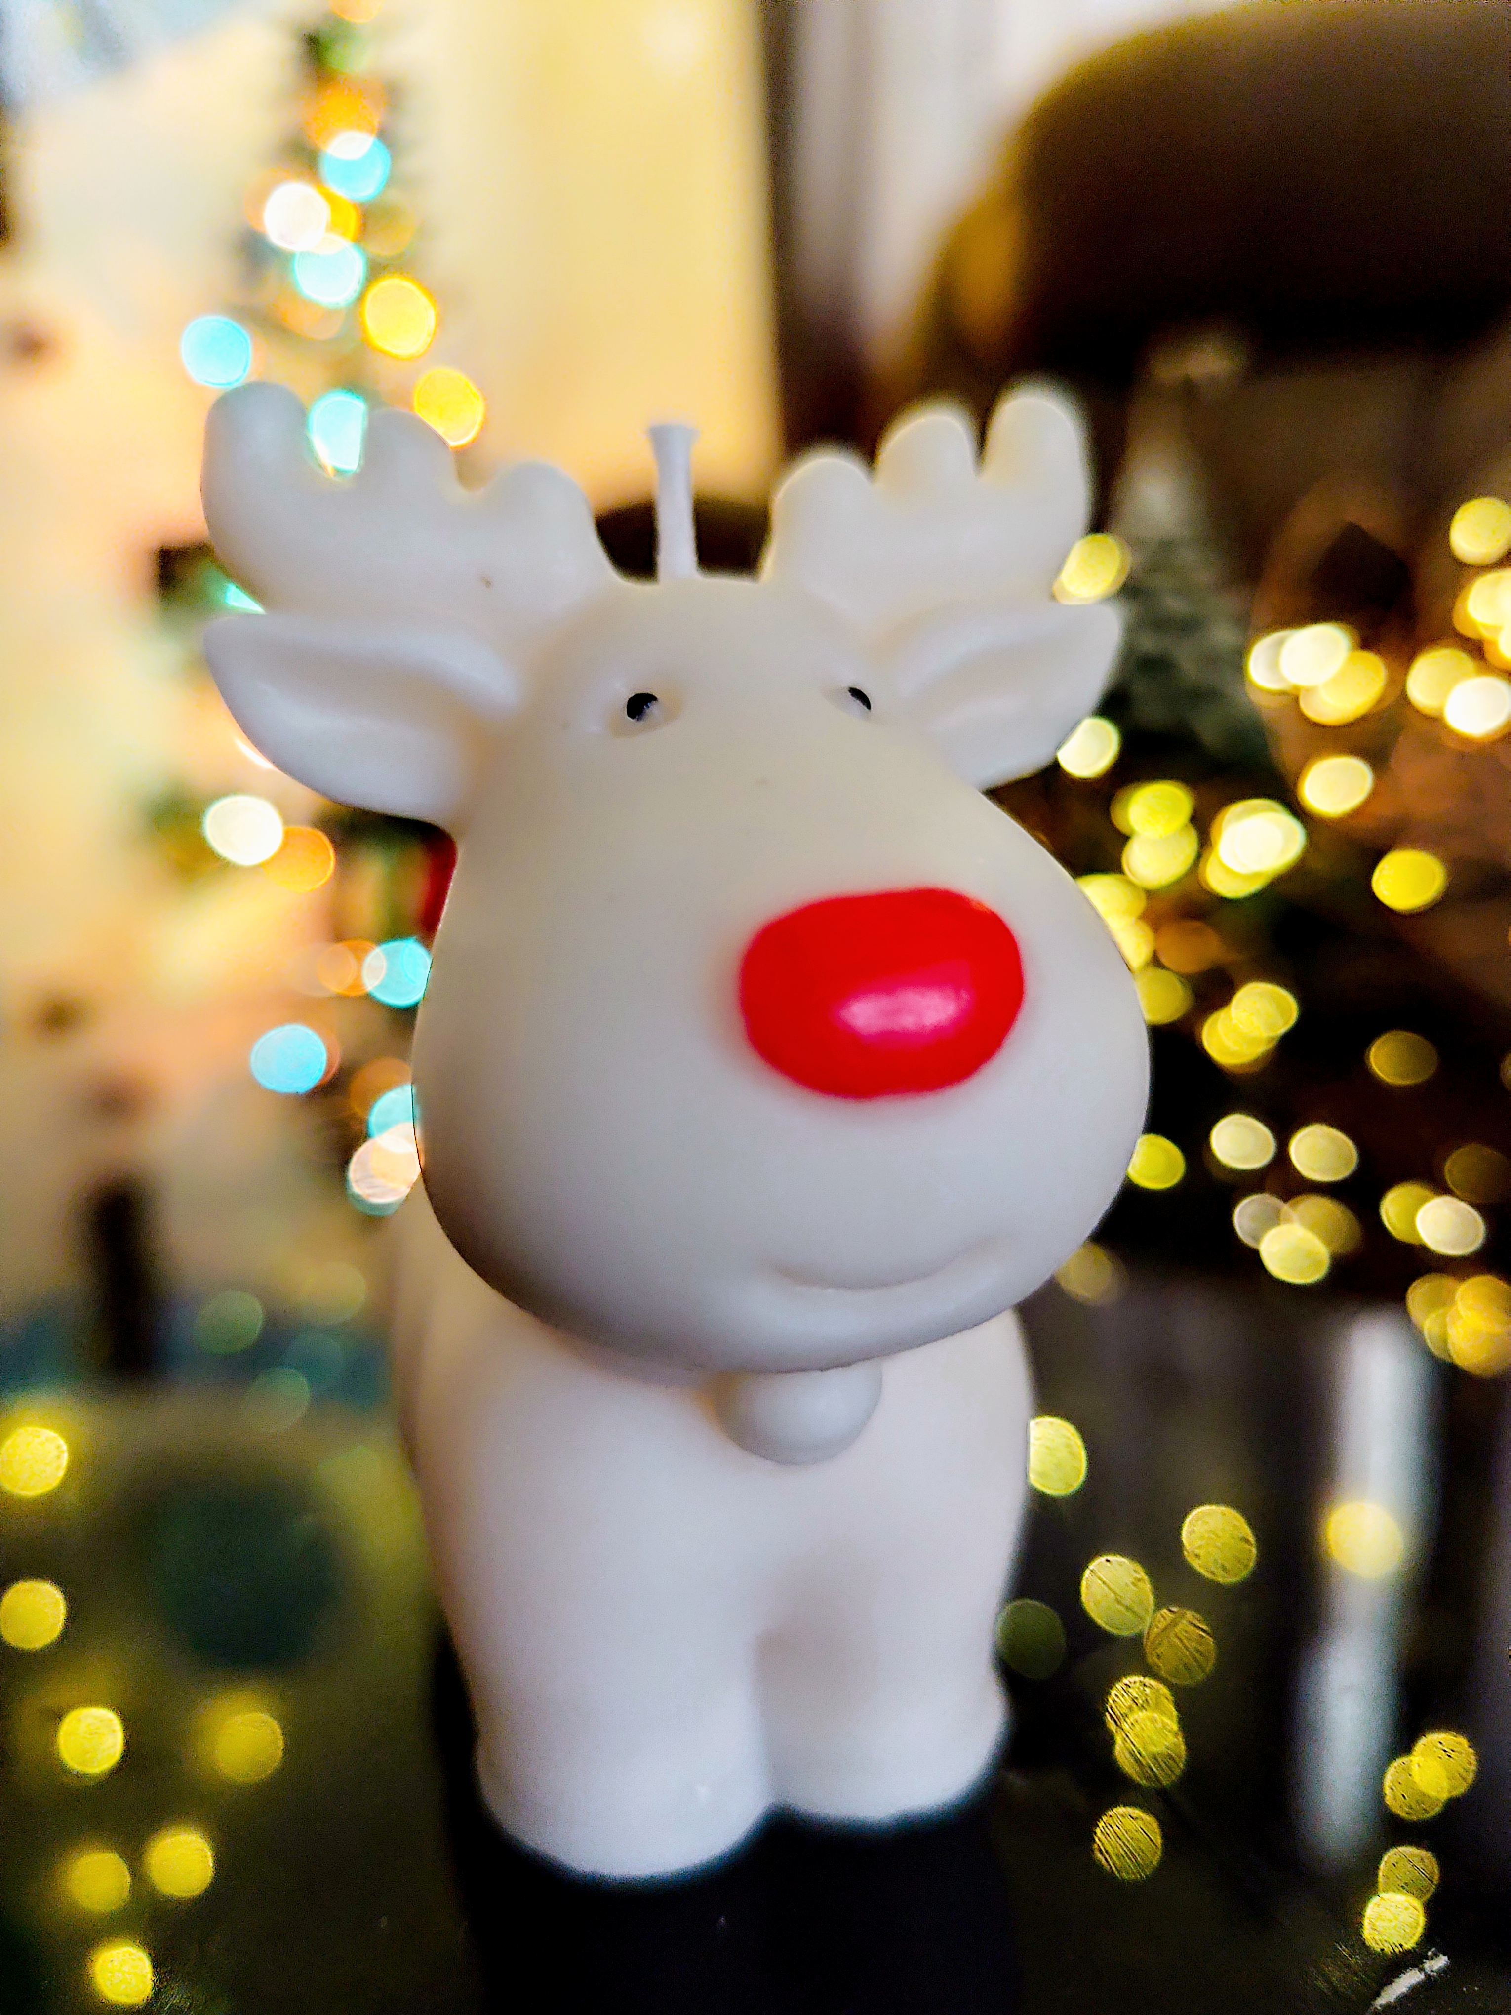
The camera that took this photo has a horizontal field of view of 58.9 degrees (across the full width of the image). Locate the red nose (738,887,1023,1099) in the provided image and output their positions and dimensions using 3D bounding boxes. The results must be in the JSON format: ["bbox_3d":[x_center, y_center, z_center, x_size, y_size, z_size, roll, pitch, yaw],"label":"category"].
[{"bbox_3d":[0.007,-0.001,0.076,0.018,0.012,0.009,-2,-3,-24],"label":"red nose"}]

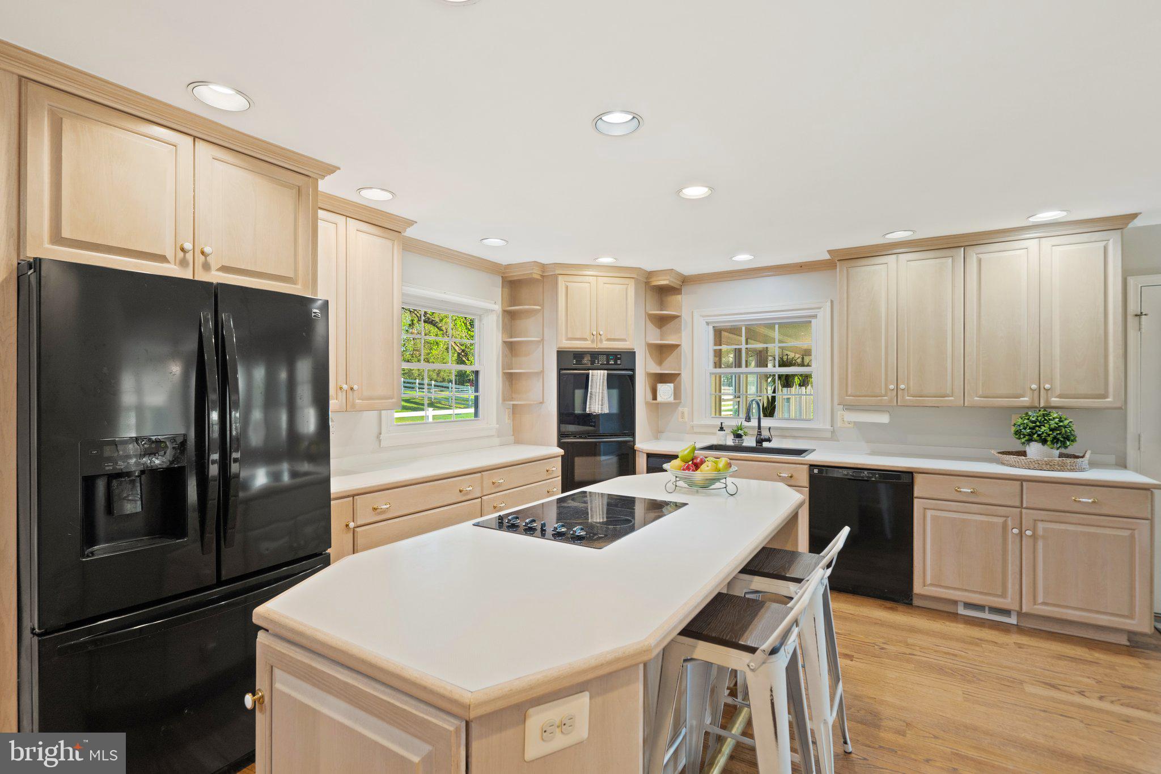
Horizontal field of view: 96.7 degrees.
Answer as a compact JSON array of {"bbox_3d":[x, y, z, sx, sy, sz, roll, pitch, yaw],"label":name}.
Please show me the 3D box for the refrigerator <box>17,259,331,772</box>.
[{"bbox_3d":[-1.616,0.531,2.054,0.760,1.814,0.899,0,0,32],"label":"refrigerator"}]

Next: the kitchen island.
[{"bbox_3d":[0.174,0.970,2.017,1.015,0.914,2.375,0,0,33],"label":"kitchen island"}]

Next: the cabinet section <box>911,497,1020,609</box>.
[{"bbox_3d":[2.508,1.012,3.407,0.521,0.606,0.590,0,0,32],"label":"cabinet section"}]

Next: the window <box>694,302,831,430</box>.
[{"bbox_3d":[1.515,-0.176,4.395,1.157,1.040,0.120,0,0,32],"label":"window"}]

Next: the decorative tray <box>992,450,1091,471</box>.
[{"bbox_3d":[2.954,0.475,3.320,0.450,0.090,0.310,0,0,30],"label":"decorative tray"}]

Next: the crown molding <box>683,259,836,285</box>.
[{"bbox_3d":[1.483,-0.971,4.371,1.280,0.080,0.068,0,0,32],"label":"crown molding"}]

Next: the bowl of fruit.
[{"bbox_3d":[0.581,0.390,2.491,0.356,0.237,0.350,0,0,0],"label":"bowl of fruit"}]

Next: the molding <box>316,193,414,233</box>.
[{"bbox_3d":[-1.229,-0.959,2.849,0.095,0.082,0.735,0,0,32],"label":"molding"}]

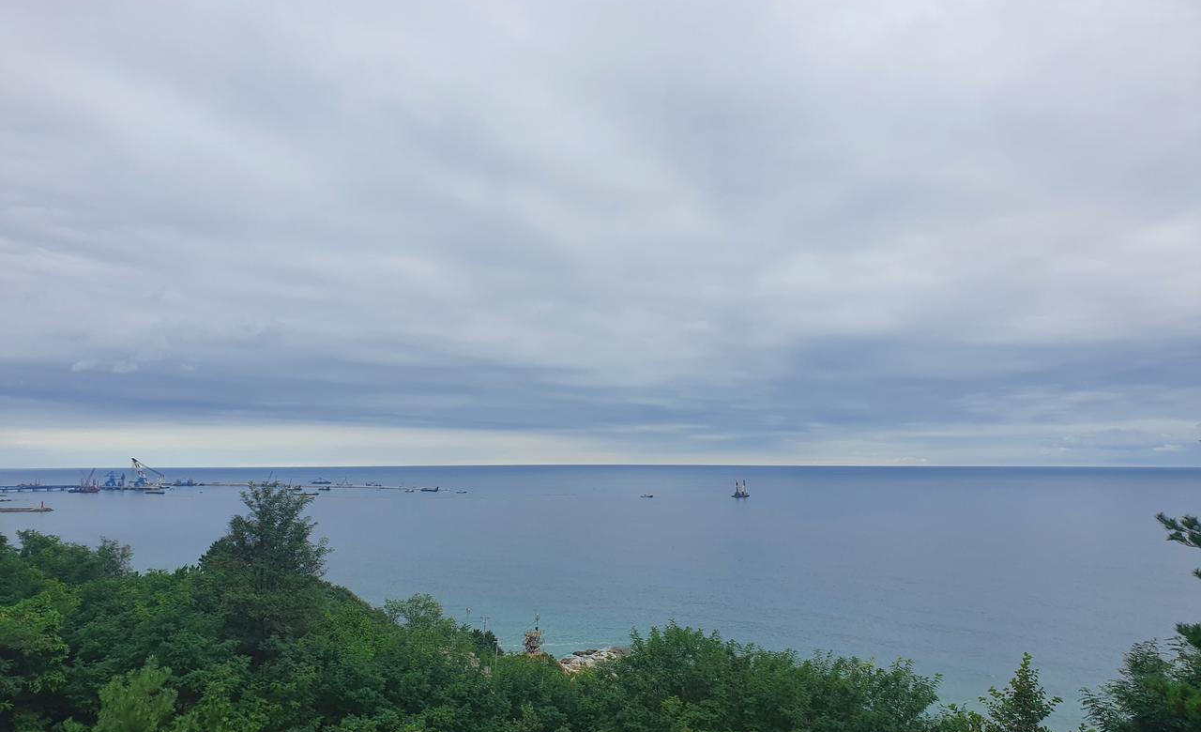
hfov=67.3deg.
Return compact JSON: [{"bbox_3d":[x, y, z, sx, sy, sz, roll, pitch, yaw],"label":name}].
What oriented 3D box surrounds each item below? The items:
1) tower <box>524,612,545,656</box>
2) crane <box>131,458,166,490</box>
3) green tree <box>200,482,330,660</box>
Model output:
[{"bbox_3d":[-15.546,62.956,212.000,4.200,9.600,4.100,1,-6,-6],"label":"tower"},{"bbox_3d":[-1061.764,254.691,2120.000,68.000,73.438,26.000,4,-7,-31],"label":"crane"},{"bbox_3d":[-20.452,12.557,55.000,7.600,10.600,7.400,2,-7,-20],"label":"green tree"}]

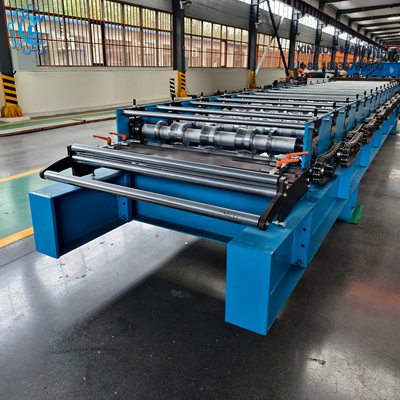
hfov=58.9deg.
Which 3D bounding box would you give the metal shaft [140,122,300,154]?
[{"bbox_3d":[0.069,-0.383,2.121,1.067,0.130,0.130,11,23,29],"label":"metal shaft"}]

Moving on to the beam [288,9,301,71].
[{"bbox_3d":[7.475,-12.243,28.490,0.420,5.600,0.340,11,23,29],"label":"beam"}]

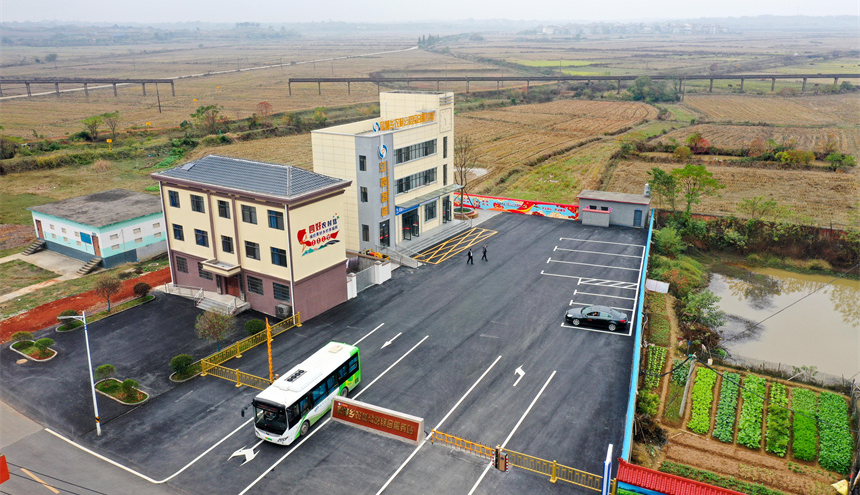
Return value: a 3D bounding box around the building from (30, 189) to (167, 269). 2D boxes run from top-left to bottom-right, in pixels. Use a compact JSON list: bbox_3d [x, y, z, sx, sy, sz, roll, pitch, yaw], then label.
[{"bbox_3d":[-35.302,-2.512,74.592,13.064,4.321,11.159,11,22,30],"label":"building"}]

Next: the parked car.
[{"bbox_3d":[13.635,5.579,54.466,4.980,1.480,1.850,7,20,20],"label":"parked car"}]

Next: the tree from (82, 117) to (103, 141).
[{"bbox_3d":[-72.942,-25.692,144.069,4.300,5.500,4.200,12,22,33],"label":"tree"}]

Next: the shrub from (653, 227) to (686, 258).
[{"bbox_3d":[25.930,-0.500,71.617,3.500,3.100,3.400,6,20,19],"label":"shrub"}]

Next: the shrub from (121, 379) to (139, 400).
[{"bbox_3d":[-19.838,9.314,44.116,1.250,1.100,1.250,12,22,33],"label":"shrub"}]

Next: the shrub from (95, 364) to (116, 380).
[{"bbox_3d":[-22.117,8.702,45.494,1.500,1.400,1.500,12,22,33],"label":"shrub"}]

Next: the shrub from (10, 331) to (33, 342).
[{"bbox_3d":[-31.185,7.073,51.077,1.700,1.000,1.700,12,22,33],"label":"shrub"}]

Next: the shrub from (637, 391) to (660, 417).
[{"bbox_3d":[13.695,9.832,42.009,1.600,1.500,1.600,0,18,0],"label":"shrub"}]

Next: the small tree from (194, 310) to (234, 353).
[{"bbox_3d":[-15.808,6.219,49.487,2.950,3.280,2.950,0,18,0],"label":"small tree"}]

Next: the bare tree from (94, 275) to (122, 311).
[{"bbox_3d":[-27.501,4.021,56.880,2.400,3.100,2.400,12,22,33],"label":"bare tree"}]

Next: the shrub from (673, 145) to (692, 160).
[{"bbox_3d":[47.136,-17.678,124.831,3.600,2.600,3.600,0,18,0],"label":"shrub"}]

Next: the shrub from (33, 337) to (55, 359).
[{"bbox_3d":[-28.524,7.329,49.505,1.450,1.250,1.450,0,18,0],"label":"shrub"}]

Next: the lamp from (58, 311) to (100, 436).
[{"bbox_3d":[-19.940,7.497,38.253,1.600,7.920,0.300,-14,23,-36],"label":"lamp"}]

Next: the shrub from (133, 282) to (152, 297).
[{"bbox_3d":[-25.767,3.812,59.972,1.550,1.350,1.550,0,18,0],"label":"shrub"}]

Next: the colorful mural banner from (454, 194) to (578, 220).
[{"bbox_3d":[10.831,-5.369,86.502,17.000,1.900,0.300,8,20,23],"label":"colorful mural banner"}]

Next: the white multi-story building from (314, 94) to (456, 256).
[{"bbox_3d":[-4.553,-9.072,76.007,8.784,15.728,15.558,12,22,31],"label":"white multi-story building"}]

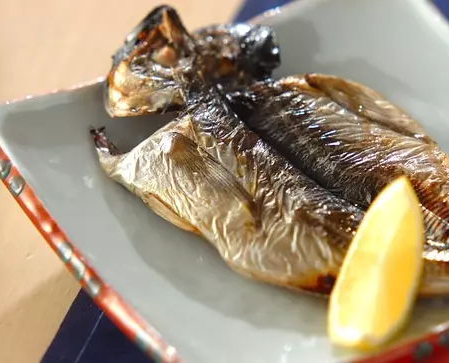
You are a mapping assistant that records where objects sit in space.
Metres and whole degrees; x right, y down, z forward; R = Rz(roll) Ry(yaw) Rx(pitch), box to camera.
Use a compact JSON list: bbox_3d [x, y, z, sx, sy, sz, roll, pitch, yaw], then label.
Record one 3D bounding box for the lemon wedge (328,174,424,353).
[{"bbox_3d":[0.056,0.030,1.085,0.029,0.026,0.074,16,64,16],"label":"lemon wedge"}]

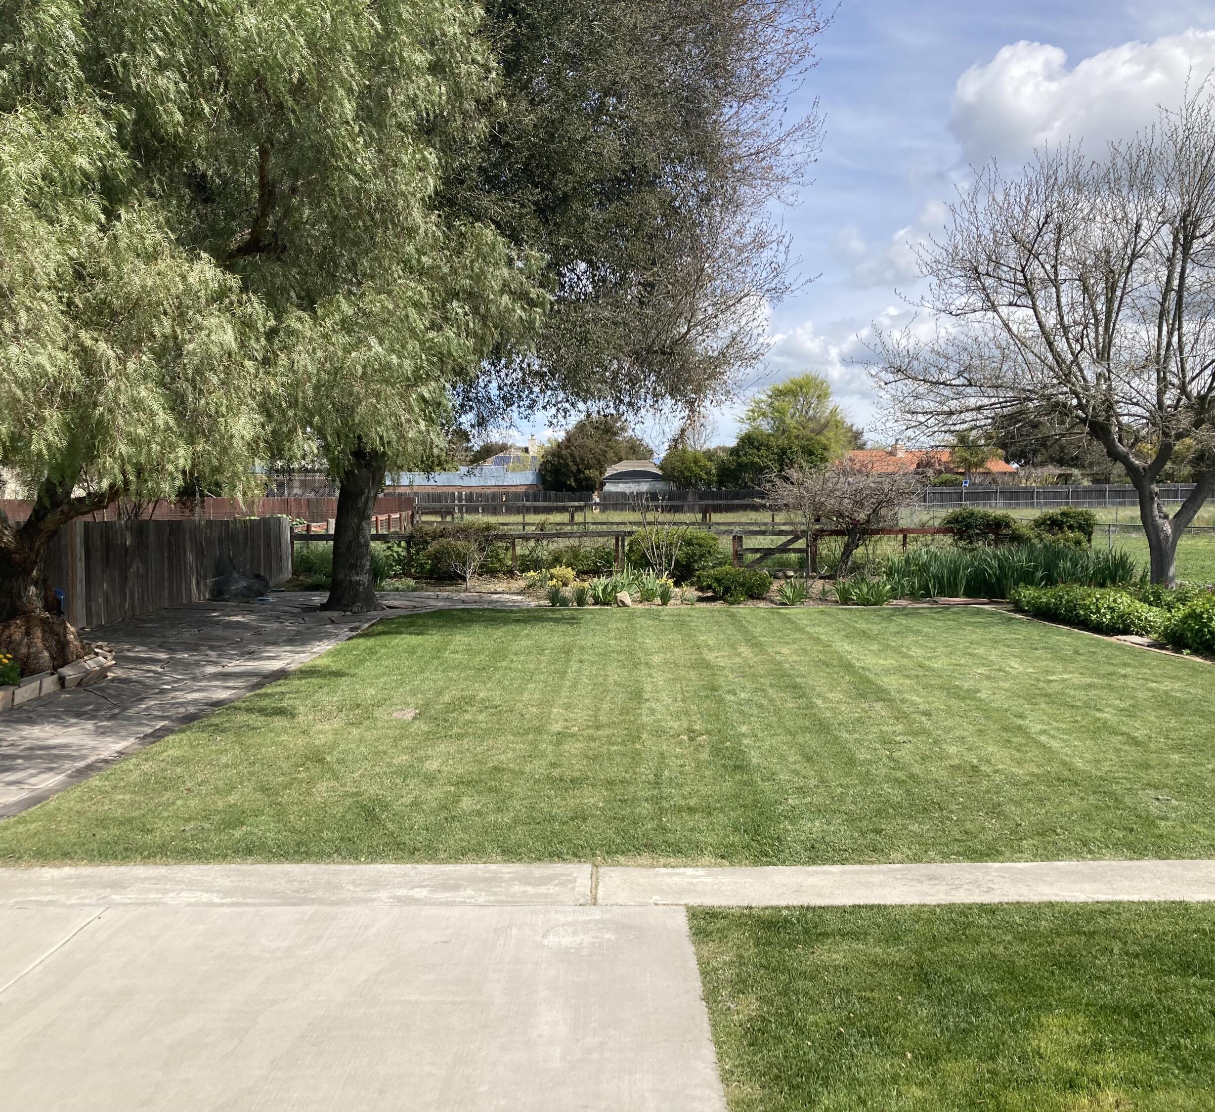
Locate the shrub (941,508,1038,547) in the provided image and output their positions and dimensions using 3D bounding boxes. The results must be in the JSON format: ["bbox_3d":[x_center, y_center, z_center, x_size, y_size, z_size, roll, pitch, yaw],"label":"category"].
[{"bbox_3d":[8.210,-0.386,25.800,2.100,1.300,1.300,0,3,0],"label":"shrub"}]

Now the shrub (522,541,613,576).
[{"bbox_3d":[-0.870,0.051,26.500,2.000,0.850,1.300,0,3,0],"label":"shrub"}]

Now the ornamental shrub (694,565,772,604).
[{"bbox_3d":[2.169,0.490,20.700,1.350,0.620,1.200,0,3,0],"label":"ornamental shrub"}]

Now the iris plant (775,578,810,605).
[{"bbox_3d":[2.958,0.575,19.200,0.550,0.420,0.520,0,3,0],"label":"iris plant"}]

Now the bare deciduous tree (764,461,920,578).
[{"bbox_3d":[4.899,-0.745,25.300,3.050,2.450,2.700,0,3,0],"label":"bare deciduous tree"}]

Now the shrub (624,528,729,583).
[{"bbox_3d":[1.449,-0.012,25.000,2.050,1.150,1.800,0,3,0],"label":"shrub"}]

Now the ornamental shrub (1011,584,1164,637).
[{"bbox_3d":[6.985,0.723,17.200,1.100,0.500,3.500,0,3,0],"label":"ornamental shrub"}]

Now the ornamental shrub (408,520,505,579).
[{"bbox_3d":[-3.214,-0.112,25.700,2.050,1.200,1.700,0,3,0],"label":"ornamental shrub"}]

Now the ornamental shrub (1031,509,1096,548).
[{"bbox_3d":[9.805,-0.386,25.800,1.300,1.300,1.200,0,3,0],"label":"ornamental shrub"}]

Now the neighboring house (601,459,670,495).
[{"bbox_3d":[2.414,-5.960,102.000,6.100,4.400,7.000,0,3,0],"label":"neighboring house"}]

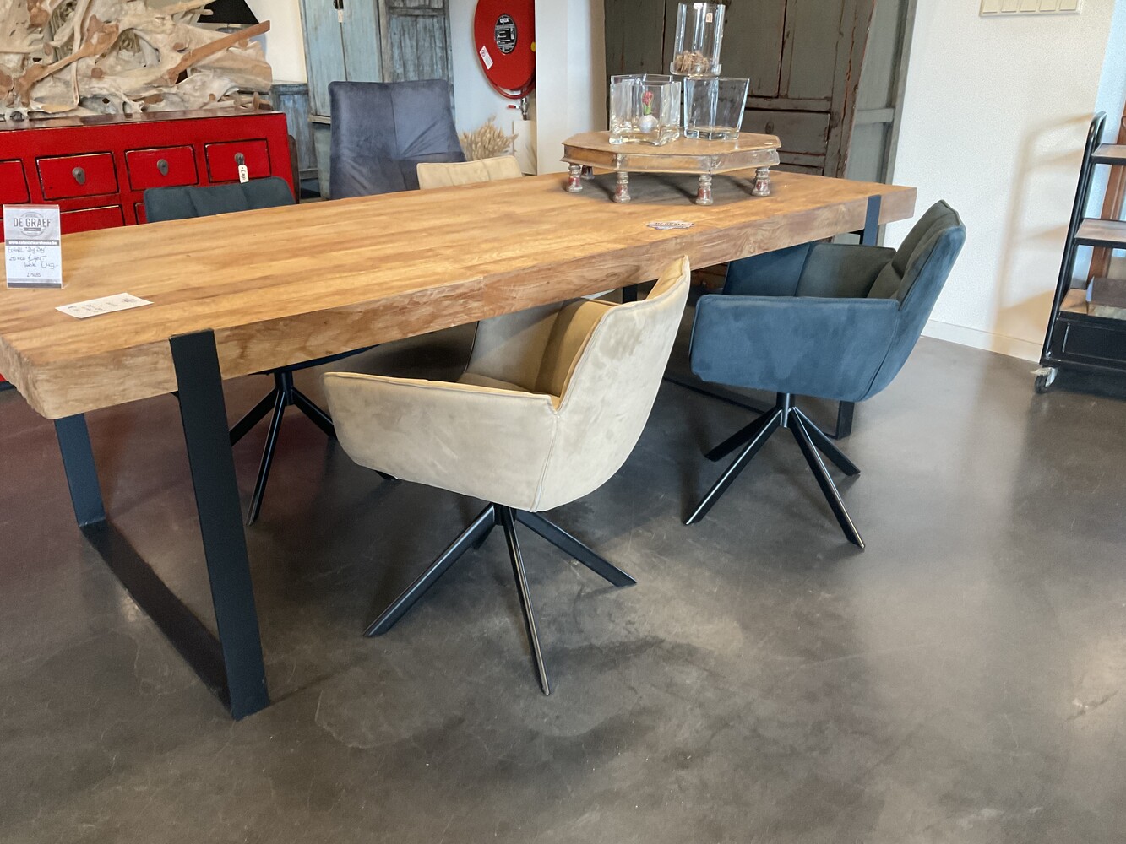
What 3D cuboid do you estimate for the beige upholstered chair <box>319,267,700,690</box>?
[{"bbox_3d":[-0.069,0.065,1.992,0.610,0.830,0.610,10,25,21],"label":"beige upholstered chair"}]

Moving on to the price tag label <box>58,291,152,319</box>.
[{"bbox_3d":[-0.829,-0.214,1.708,0.104,0.006,0.132,19,29,37],"label":"price tag label"}]

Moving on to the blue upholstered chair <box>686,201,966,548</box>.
[{"bbox_3d":[0.677,-0.161,2.513,0.610,0.840,0.610,7,24,16],"label":"blue upholstered chair"}]

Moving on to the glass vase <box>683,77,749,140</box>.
[{"bbox_3d":[0.455,-0.985,2.952,0.170,0.183,0.170,-21,31,-41],"label":"glass vase"}]

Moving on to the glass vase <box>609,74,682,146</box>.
[{"bbox_3d":[0.257,-0.964,2.910,0.170,0.175,0.200,6,24,13],"label":"glass vase"}]

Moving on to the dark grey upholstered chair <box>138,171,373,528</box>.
[{"bbox_3d":[-0.858,-0.247,2.723,0.610,0.835,0.610,-16,28,-33],"label":"dark grey upholstered chair"}]

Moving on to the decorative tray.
[{"bbox_3d":[0.338,-0.802,2.929,0.645,0.138,0.645,-15,27,-32],"label":"decorative tray"}]

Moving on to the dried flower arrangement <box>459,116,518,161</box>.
[{"bbox_3d":[-0.399,-1.447,4.950,0.330,0.330,0.300,0,23,0],"label":"dried flower arrangement"}]

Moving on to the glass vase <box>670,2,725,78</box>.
[{"bbox_3d":[0.426,-1.205,2.981,0.158,0.220,0.158,0,23,0],"label":"glass vase"}]

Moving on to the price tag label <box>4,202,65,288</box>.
[{"bbox_3d":[-1.014,-0.335,1.808,0.107,0.150,0.052,0,23,0],"label":"price tag label"}]

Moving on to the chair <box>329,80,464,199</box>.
[{"bbox_3d":[-0.718,-1.010,4.318,0.680,0.997,0.720,-6,24,-14],"label":"chair"}]

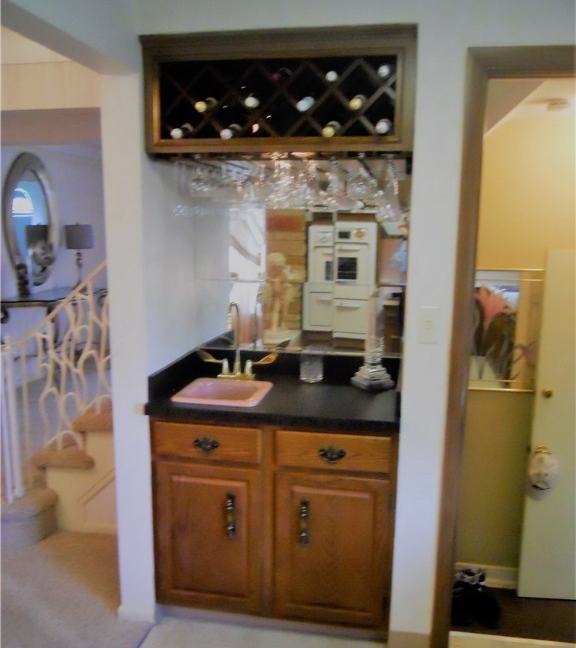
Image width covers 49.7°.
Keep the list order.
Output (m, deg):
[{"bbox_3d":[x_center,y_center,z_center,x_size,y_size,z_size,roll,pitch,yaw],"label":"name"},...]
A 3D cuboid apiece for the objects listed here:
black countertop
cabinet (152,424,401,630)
[{"bbox_3d":[-0.014,0.241,2.494,0.912,0.137,0.591,2,10,9],"label":"black countertop"},{"bbox_3d":[-0.018,0.689,2.579,0.908,0.774,0.568,2,10,9],"label":"cabinet"}]

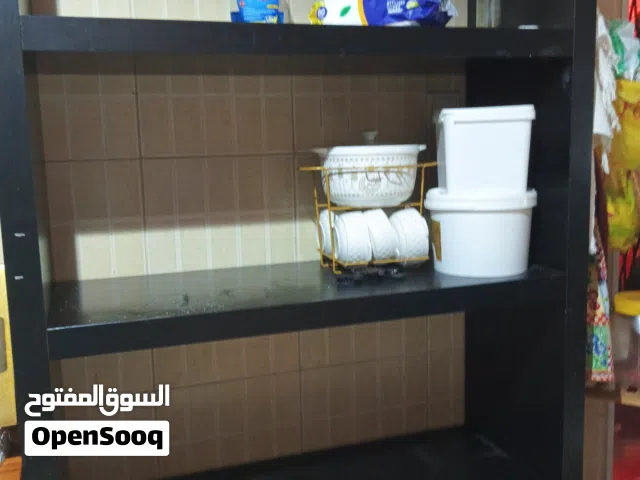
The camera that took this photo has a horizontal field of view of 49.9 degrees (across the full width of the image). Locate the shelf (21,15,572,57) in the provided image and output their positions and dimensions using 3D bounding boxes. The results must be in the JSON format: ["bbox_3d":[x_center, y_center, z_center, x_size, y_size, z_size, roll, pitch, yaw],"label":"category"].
[{"bbox_3d":[-0.035,-0.326,1.212,0.880,0.045,0.349,-4,9,-19],"label":"shelf"}]

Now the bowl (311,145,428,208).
[{"bbox_3d":[0.102,-0.124,1.347,0.240,0.112,0.189,-4,9,-19],"label":"bowl"}]

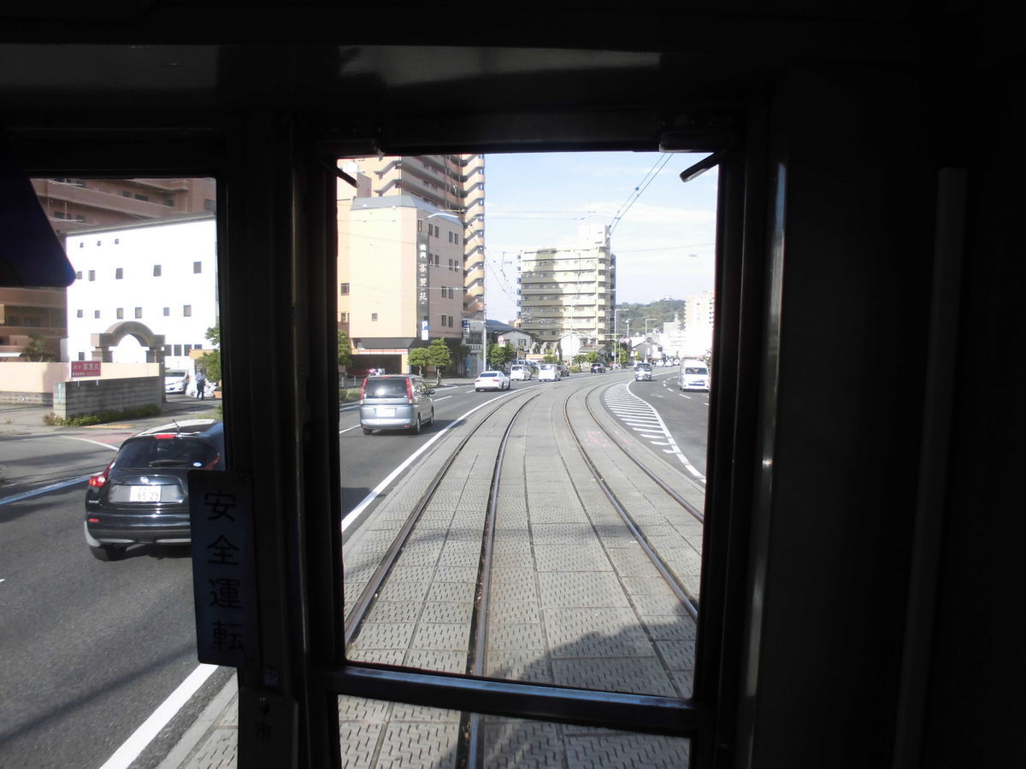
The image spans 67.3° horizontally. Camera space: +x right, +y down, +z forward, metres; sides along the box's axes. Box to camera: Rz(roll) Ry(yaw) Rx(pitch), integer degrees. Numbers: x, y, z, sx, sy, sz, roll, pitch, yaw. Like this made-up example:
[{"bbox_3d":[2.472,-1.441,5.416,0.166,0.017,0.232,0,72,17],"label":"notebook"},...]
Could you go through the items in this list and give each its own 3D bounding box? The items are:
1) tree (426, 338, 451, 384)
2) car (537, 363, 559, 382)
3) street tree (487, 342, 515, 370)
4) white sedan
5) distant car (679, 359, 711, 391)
[{"bbox_3d":[-5.994,-1.865,62.929,2.000,3.950,2.000,1,2,10],"label":"tree"},{"bbox_3d":[3.753,-1.207,77.269,1.700,1.740,4.300,1,2,14],"label":"car"},{"bbox_3d":[-1.144,-2.583,79.928,2.900,4.000,2.900,1,2,12],"label":"street tree"},{"bbox_3d":[-1.378,-0.217,54.675,1.840,1.410,4.680,0,2,8],"label":"white sedan"},{"bbox_3d":[12.753,-0.668,54.560,1.870,2.200,4.950,0,2,8],"label":"distant car"}]

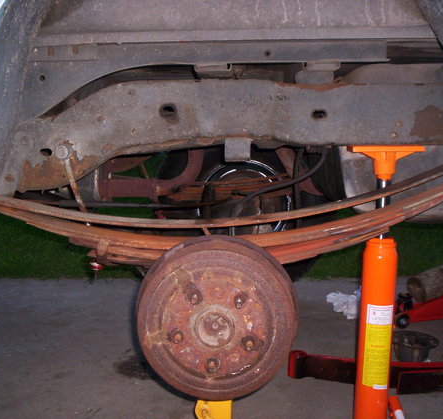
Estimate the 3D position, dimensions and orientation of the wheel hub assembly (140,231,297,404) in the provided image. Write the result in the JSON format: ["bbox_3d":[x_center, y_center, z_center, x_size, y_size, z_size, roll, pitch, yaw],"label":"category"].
[{"bbox_3d":[-0.010,0.219,1.165,0.318,0.318,0.112,1,8,3],"label":"wheel hub assembly"}]

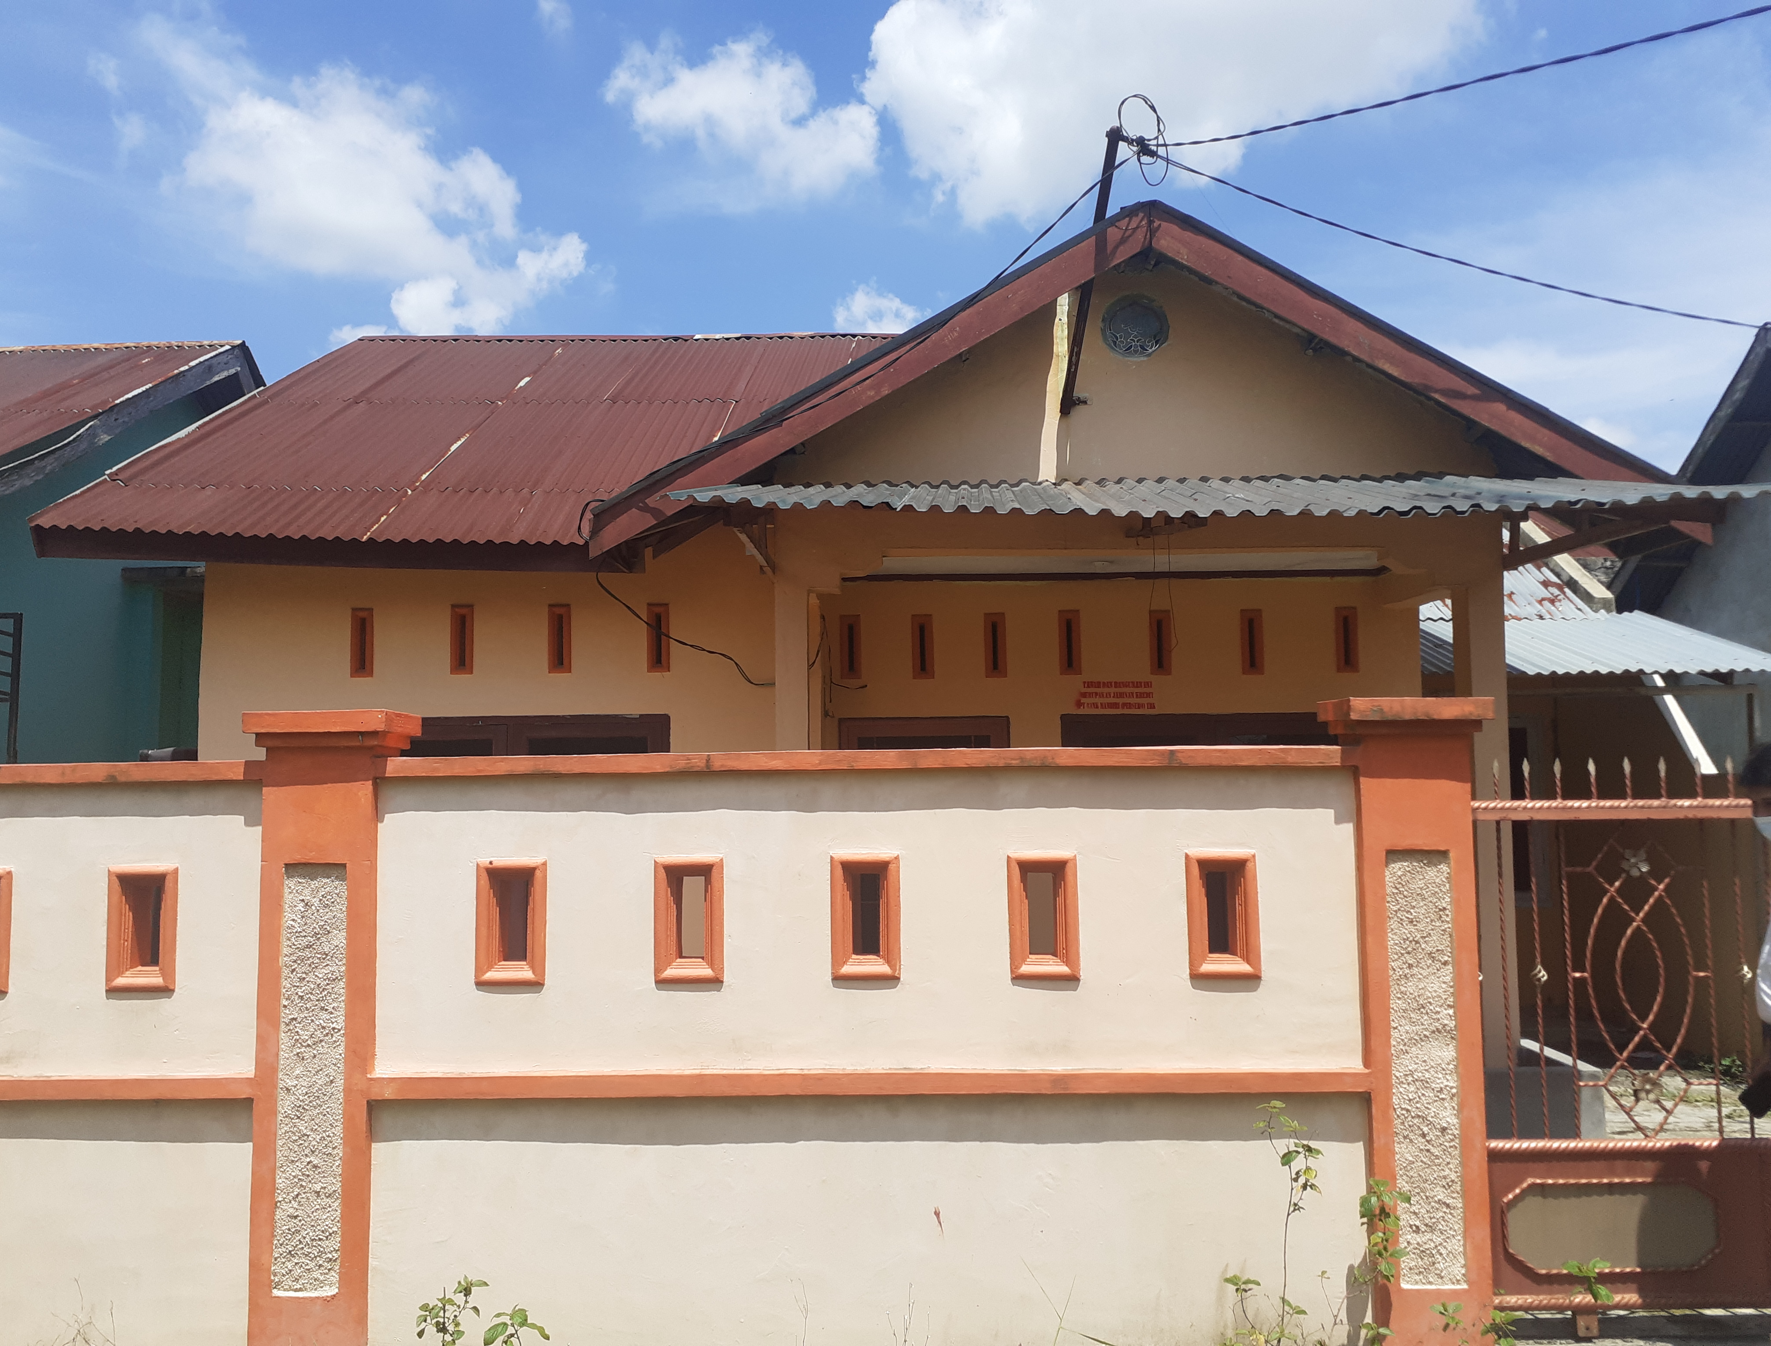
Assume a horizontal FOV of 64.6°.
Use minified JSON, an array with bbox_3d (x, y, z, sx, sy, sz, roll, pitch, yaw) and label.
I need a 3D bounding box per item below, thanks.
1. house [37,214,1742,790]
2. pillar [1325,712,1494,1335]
[{"bbox_3d":[-0.093,-0.044,9.331,7.480,4.780,7.200,-1,-4,1],"label":"house"},{"bbox_3d":[1.414,0.921,3.739,0.376,1.701,0.290,-1,-4,1],"label":"pillar"}]

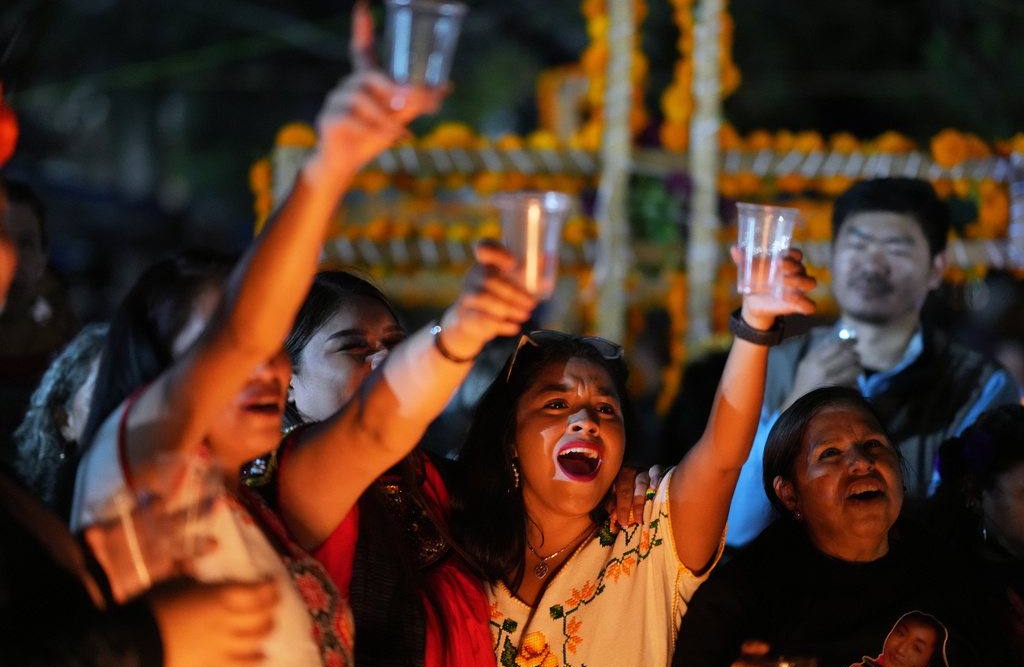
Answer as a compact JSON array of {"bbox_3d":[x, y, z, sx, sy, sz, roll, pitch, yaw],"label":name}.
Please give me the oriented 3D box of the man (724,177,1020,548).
[{"bbox_3d":[0.550,0.615,3.750,0.550,1.720,0.420,2,0,22],"label":"man"}]

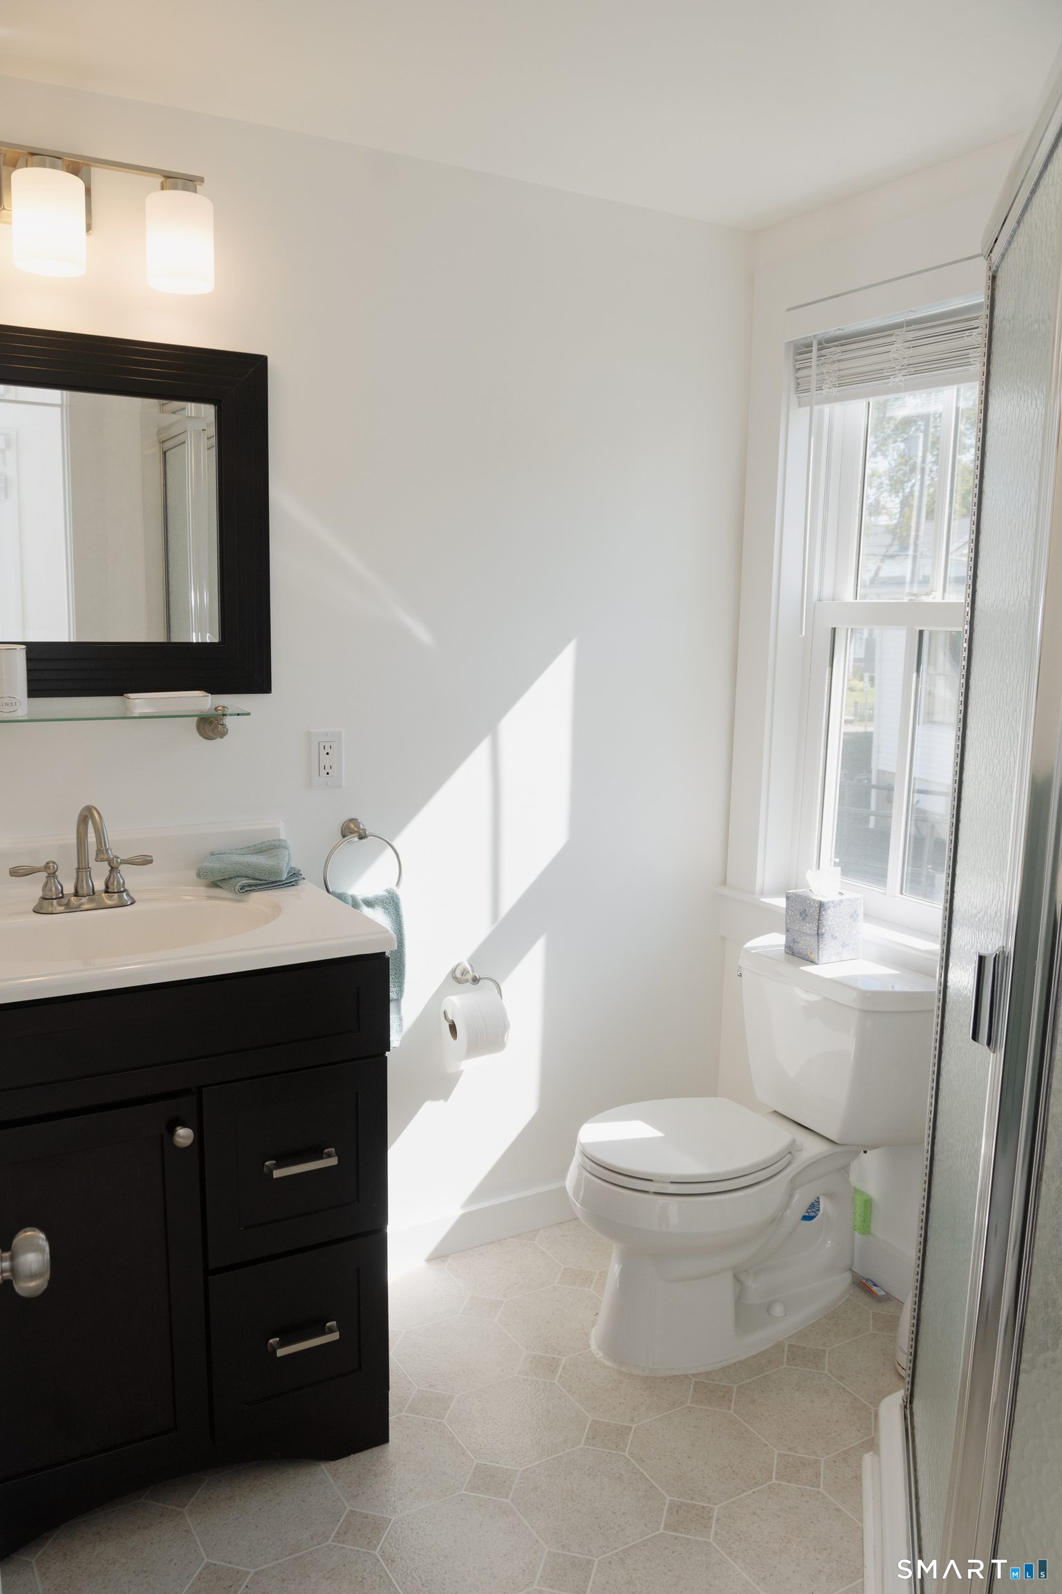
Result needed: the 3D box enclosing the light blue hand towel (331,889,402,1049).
[{"bbox_3d":[-0.341,0.352,2.446,0.165,0.345,0.075,-3,9,-28],"label":"light blue hand towel"}]

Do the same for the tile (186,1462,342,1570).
[{"bbox_3d":[-0.419,1.140,1.896,0.231,0.010,0.228,-4,9,-30],"label":"tile"}]

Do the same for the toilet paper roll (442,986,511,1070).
[{"bbox_3d":[-0.118,0.488,2.551,0.100,0.134,0.134,-3,9,-28],"label":"toilet paper roll"}]

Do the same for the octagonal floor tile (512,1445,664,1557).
[{"bbox_3d":[0.093,1.129,1.913,0.225,0.010,0.225,-4,9,-30],"label":"octagonal floor tile"}]

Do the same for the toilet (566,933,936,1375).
[{"bbox_3d":[0.392,0.711,2.401,0.735,0.725,0.455,-4,9,-31],"label":"toilet"}]

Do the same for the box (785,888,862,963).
[{"bbox_3d":[0.608,0.268,2.505,0.105,0.131,0.105,-4,9,-31],"label":"box"}]

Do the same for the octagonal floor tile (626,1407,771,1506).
[{"bbox_3d":[0.293,1.129,2.052,0.231,0.010,0.228,-4,9,-30],"label":"octagonal floor tile"}]

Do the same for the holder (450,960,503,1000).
[{"bbox_3d":[-0.136,0.419,2.580,0.146,0.117,0.086,-4,9,-31],"label":"holder"}]

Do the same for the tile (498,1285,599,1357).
[{"bbox_3d":[0.060,1.060,2.416,0.225,0.010,0.225,-4,9,-30],"label":"tile"}]

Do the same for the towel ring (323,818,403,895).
[{"bbox_3d":[-0.344,0.139,2.424,0.166,0.189,0.066,-4,9,-31],"label":"towel ring"}]

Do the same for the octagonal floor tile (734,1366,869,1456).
[{"bbox_3d":[0.486,1.103,2.141,0.225,0.010,0.225,-4,9,-30],"label":"octagonal floor tile"}]

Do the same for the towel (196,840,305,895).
[{"bbox_3d":[-0.526,0.136,2.267,0.190,0.070,0.135,-3,9,-28],"label":"towel"}]

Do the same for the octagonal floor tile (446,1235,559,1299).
[{"bbox_3d":[-0.054,1.032,2.611,0.225,0.010,0.225,-4,9,-30],"label":"octagonal floor tile"}]

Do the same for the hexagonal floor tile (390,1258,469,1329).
[{"bbox_3d":[-0.251,1.045,2.497,0.225,0.010,0.225,-4,9,-30],"label":"hexagonal floor tile"}]

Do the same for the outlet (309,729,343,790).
[{"bbox_3d":[-0.406,-0.075,2.386,0.070,0.115,0.008,-4,9,-31],"label":"outlet"}]

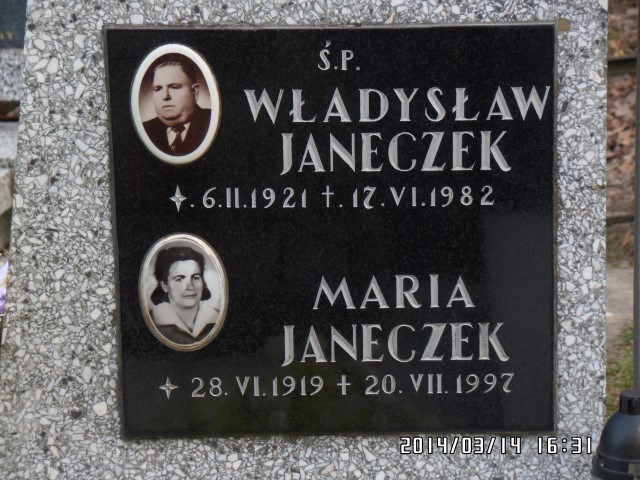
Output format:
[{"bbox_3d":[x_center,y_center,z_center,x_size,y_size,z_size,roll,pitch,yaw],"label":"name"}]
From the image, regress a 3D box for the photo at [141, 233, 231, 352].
[{"bbox_3d":[-0.139,0.054,2.659,0.090,0.121,0.010,-1,15,2],"label":"photo"}]

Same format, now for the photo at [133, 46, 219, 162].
[{"bbox_3d":[-0.144,-0.136,2.607,0.090,0.123,0.010,-1,15,2],"label":"photo"}]

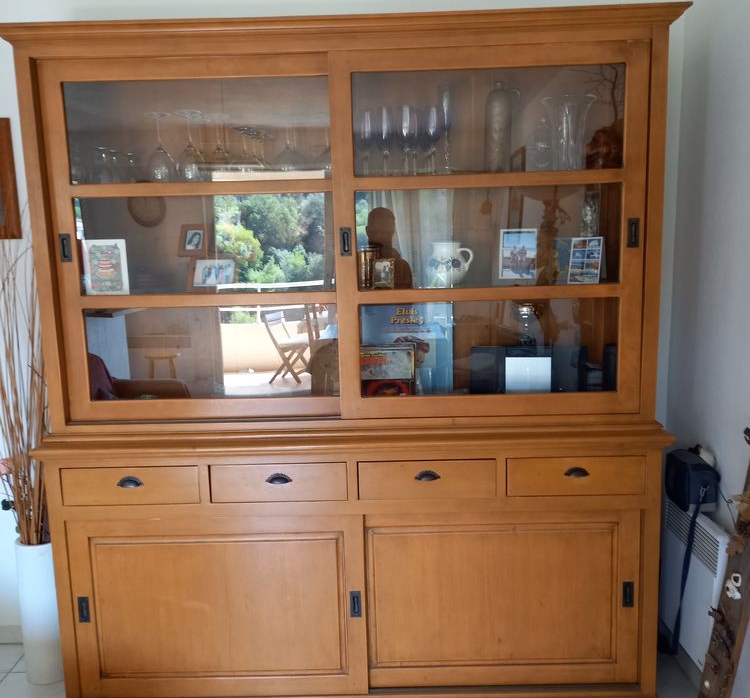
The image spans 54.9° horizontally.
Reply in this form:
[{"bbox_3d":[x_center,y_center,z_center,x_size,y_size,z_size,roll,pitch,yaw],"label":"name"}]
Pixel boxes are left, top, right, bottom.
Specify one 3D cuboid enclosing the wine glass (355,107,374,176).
[{"bbox_3d":[-0.029,-0.633,2.272,0.063,0.215,0.063,-1,8,1],"label":"wine glass"}]

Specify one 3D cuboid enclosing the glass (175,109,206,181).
[{"bbox_3d":[-0.555,-0.605,2.180,0.089,0.211,0.089,-1,8,1],"label":"glass"}]

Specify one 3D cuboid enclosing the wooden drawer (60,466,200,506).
[{"bbox_3d":[-0.724,0.380,2.333,0.408,0.116,0.400,-1,8,1],"label":"wooden drawer"}]

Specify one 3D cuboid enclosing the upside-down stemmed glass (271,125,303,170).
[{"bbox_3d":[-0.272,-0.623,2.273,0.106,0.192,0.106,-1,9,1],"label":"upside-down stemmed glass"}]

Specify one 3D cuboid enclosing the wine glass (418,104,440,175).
[{"bbox_3d":[0.171,-0.652,2.248,0.070,0.225,0.070,-1,9,0],"label":"wine glass"}]

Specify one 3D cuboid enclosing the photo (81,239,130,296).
[{"bbox_3d":[-0.848,-0.255,2.288,0.133,0.184,0.030,-2,1,-3],"label":"photo"}]

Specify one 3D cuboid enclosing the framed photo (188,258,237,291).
[{"bbox_3d":[-0.530,-0.249,2.370,0.155,0.112,0.040,-2,9,-5],"label":"framed photo"}]

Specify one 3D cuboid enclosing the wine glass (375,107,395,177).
[{"bbox_3d":[0.031,-0.622,2.193,0.062,0.212,0.062,-1,8,1],"label":"wine glass"}]

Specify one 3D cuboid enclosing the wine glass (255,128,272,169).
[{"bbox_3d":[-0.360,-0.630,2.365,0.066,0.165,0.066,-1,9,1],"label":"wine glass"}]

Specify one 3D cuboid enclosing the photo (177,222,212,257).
[{"bbox_3d":[-0.578,-0.347,2.317,0.106,0.108,0.025,1,-5,16],"label":"photo"}]

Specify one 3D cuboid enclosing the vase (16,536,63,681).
[{"bbox_3d":[-1.188,0.931,2.622,0.168,0.517,0.168,-1,9,0],"label":"vase"}]

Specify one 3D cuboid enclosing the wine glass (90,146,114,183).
[{"bbox_3d":[-0.870,-0.590,2.309,0.077,0.122,0.077,-1,9,0],"label":"wine glass"}]

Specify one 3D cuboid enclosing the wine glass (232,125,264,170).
[{"bbox_3d":[-0.401,-0.625,2.273,0.092,0.160,0.092,-1,9,0],"label":"wine glass"}]

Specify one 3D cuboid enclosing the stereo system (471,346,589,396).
[{"bbox_3d":[0.489,0.088,2.330,0.342,0.172,0.200,-1,9,0],"label":"stereo system"}]

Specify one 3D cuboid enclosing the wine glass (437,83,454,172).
[{"bbox_3d":[0.221,-0.675,2.232,0.062,0.281,0.062,-1,9,1],"label":"wine glass"}]

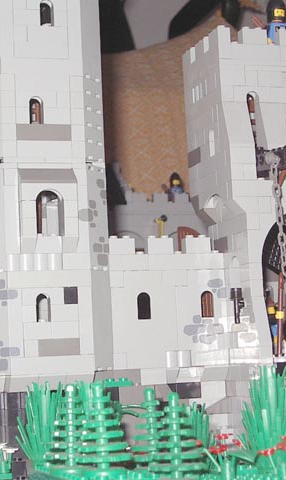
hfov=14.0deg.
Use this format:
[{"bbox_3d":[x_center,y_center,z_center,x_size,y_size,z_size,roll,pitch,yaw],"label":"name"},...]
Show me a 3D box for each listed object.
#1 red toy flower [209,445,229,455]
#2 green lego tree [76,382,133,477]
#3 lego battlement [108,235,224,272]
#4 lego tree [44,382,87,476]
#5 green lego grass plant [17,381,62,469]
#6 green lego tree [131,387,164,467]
[{"bbox_3d":[0.035,0.096,0.532,0.008,0.004,0.008,0,-8,-18],"label":"red toy flower"},{"bbox_3d":[-0.017,0.080,0.488,0.024,0.039,0.024,-2,-8,0],"label":"green lego tree"},{"bbox_3d":[0.013,0.008,0.701,0.072,0.021,0.008,0,-8,-18],"label":"lego battlement"},{"bbox_3d":[-0.031,0.083,0.508,0.024,0.039,0.024,0,-8,-18],"label":"lego tree"},{"bbox_3d":[-0.045,0.084,0.532,0.025,0.039,0.025,-1,-5,-17],"label":"green lego grass plant"},{"bbox_3d":[0.004,0.085,0.527,0.024,0.039,0.024,0,-8,-18],"label":"green lego tree"}]

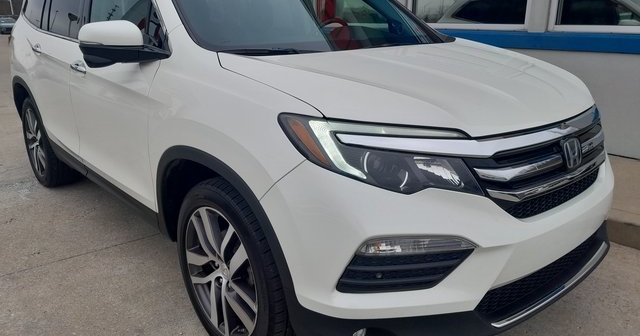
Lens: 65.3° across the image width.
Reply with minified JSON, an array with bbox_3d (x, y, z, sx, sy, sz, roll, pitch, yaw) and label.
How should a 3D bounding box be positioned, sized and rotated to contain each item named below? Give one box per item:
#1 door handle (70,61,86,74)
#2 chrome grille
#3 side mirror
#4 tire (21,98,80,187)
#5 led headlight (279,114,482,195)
[{"bbox_3d":[-1.354,-0.568,2.781,0.060,0.060,0.230,-14,23,-40],"label":"door handle"},{"bbox_3d":[0.874,-0.044,1.873,1.000,0.310,0.200,-14,23,-40],"label":"chrome grille"},{"bbox_3d":[-0.832,-0.522,2.117,0.280,0.210,0.260,-14,23,-40],"label":"side mirror"},{"bbox_3d":[-2.209,-0.225,4.084,0.250,0.745,0.745,-14,23,-40],"label":"tire"},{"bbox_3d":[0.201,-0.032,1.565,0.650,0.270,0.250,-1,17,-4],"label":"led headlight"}]

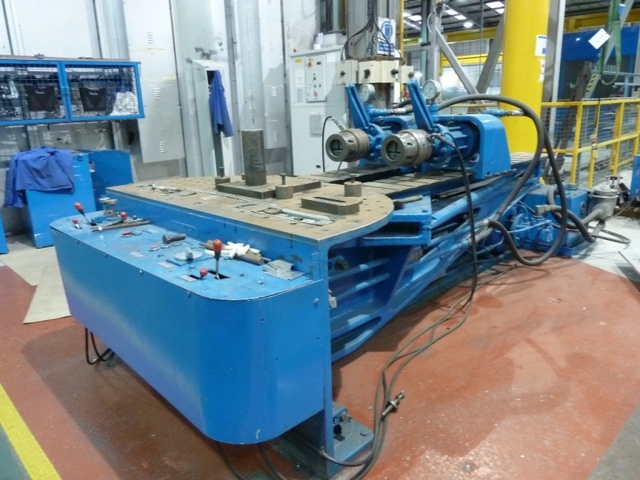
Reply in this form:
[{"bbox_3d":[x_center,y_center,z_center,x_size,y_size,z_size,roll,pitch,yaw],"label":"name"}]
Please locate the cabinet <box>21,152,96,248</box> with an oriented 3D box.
[{"bbox_3d":[-3.627,-0.576,6.426,0.800,1.200,0.440,-14,18,-41],"label":"cabinet"}]

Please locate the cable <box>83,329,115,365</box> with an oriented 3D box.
[{"bbox_3d":[-1.393,0.666,2.920,0.160,0.220,0.140,-14,18,-41],"label":"cable"}]

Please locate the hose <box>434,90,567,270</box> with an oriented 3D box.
[{"bbox_3d":[1.512,-0.461,3.769,1.150,1.360,0.550,-14,18,-41],"label":"hose"}]

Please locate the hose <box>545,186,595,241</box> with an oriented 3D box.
[{"bbox_3d":[2.726,-0.261,5.034,0.780,0.640,0.380,-14,18,-41],"label":"hose"}]

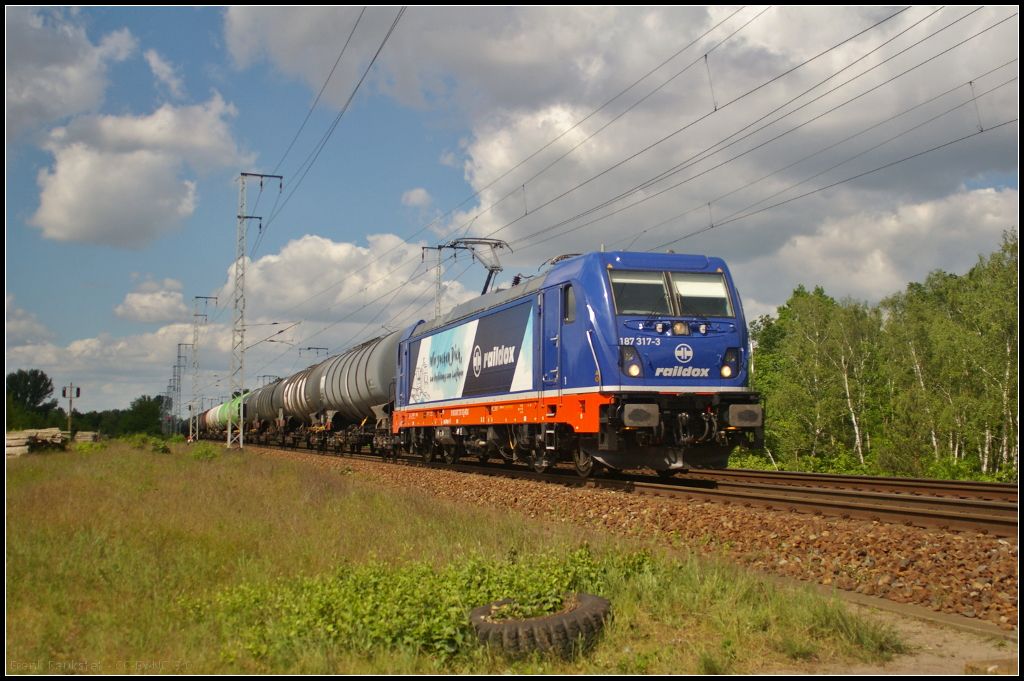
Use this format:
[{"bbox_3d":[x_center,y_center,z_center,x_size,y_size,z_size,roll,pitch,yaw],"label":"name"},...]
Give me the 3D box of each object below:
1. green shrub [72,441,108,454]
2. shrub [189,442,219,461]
[{"bbox_3d":[-23.305,5.916,66.000,1.900,0.800,1.500,2,-5,-19],"label":"green shrub"},{"bbox_3d":[-13.524,4.882,52.500,1.400,0.820,1.200,1,-5,-14],"label":"shrub"}]

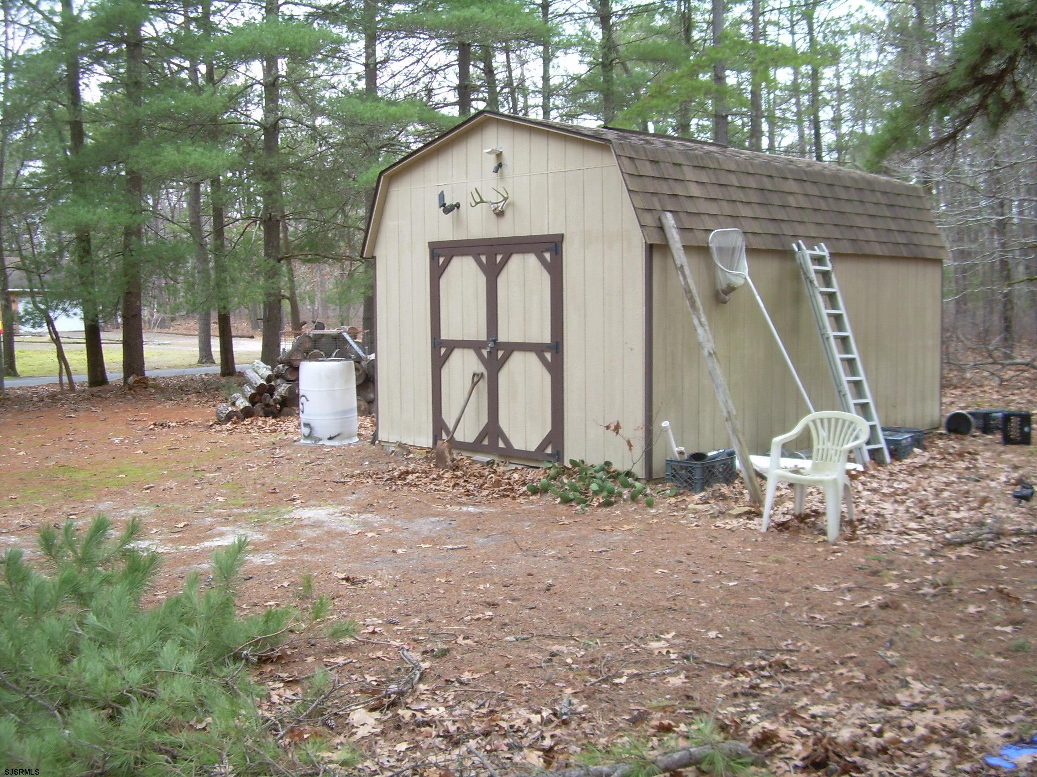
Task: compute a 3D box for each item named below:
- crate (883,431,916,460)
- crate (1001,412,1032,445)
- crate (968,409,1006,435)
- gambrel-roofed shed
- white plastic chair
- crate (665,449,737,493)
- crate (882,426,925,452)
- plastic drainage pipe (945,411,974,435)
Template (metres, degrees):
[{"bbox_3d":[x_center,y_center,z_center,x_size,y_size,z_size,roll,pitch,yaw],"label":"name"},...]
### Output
[{"bbox_3d":[3.483,0.560,10.652,0.340,0.240,0.490,3,6,38],"label":"crate"},{"bbox_3d":[5.096,0.390,11.646,0.280,0.330,0.440,1,5,21],"label":"crate"},{"bbox_3d":[5.121,0.388,12.632,0.490,0.260,0.340,-4,6,-40],"label":"crate"},{"bbox_3d":[1.565,-1.030,11.959,5.116,3.145,3.707,-5,6,-44],"label":"gambrel-roofed shed"},{"bbox_3d":[2.030,0.585,7.800,0.570,0.770,0.570,3,5,34],"label":"white plastic chair"},{"bbox_3d":[1.416,0.678,8.884,0.490,0.260,0.340,-4,6,-42],"label":"crate"},{"bbox_3d":[3.684,0.542,11.131,0.490,0.240,0.340,-5,6,-44],"label":"crate"},{"bbox_3d":[4.775,0.364,12.284,0.290,0.290,0.430,2,5,25],"label":"plastic drainage pipe"}]

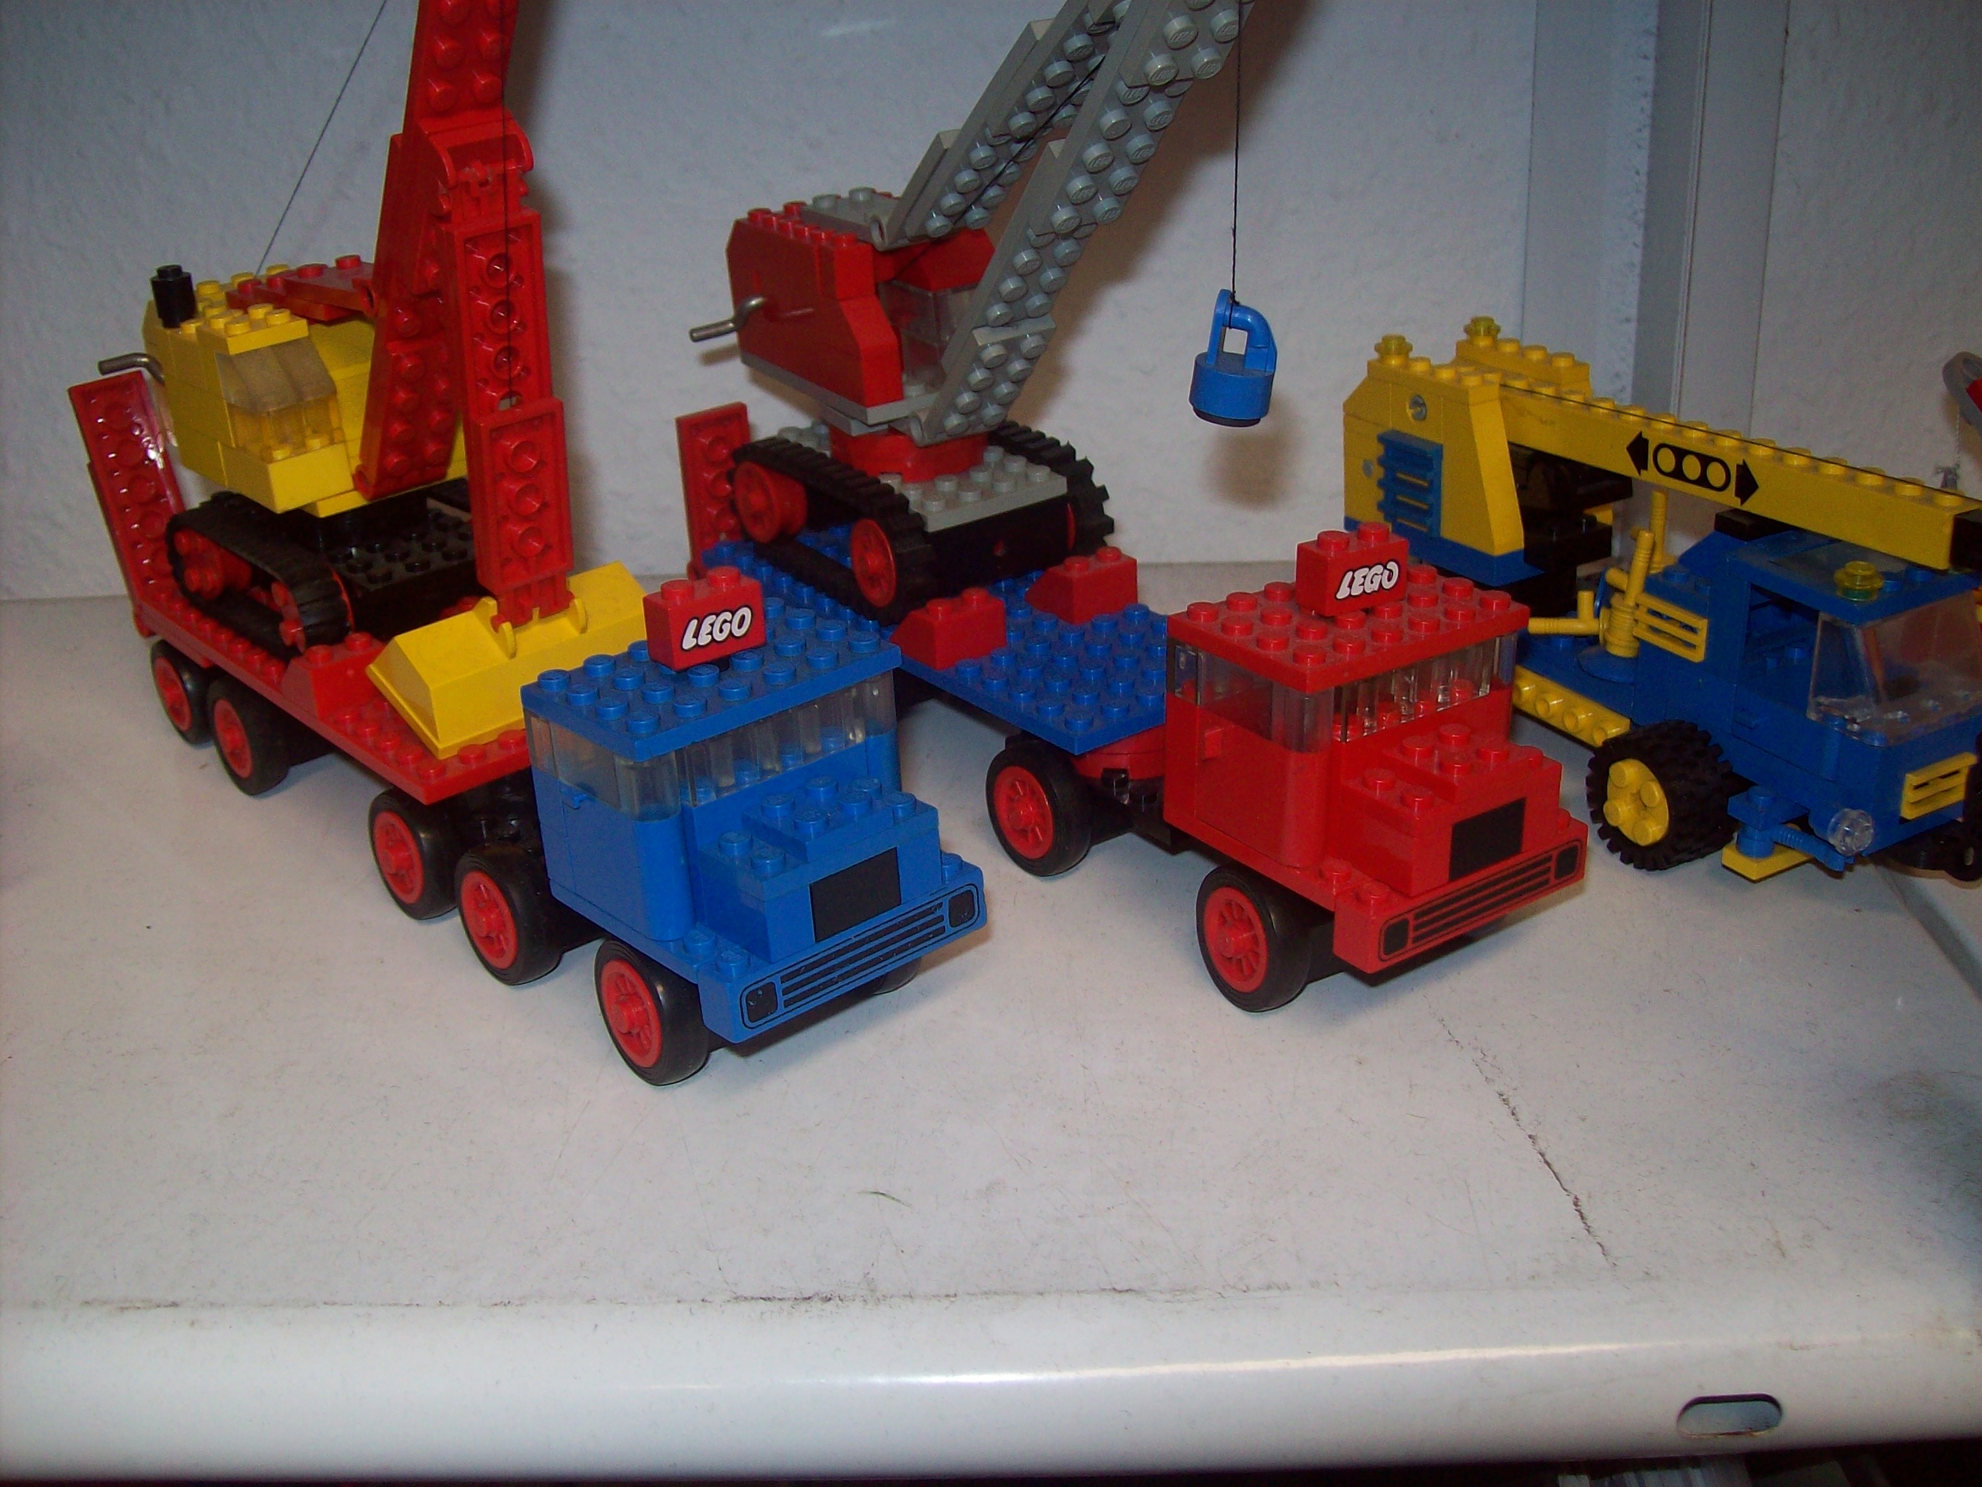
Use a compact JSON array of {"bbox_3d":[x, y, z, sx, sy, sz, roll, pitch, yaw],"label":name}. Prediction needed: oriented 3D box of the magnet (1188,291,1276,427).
[{"bbox_3d":[0.037,-0.058,0.307,0.012,0.020,0.012,7,27,5],"label":"magnet"}]

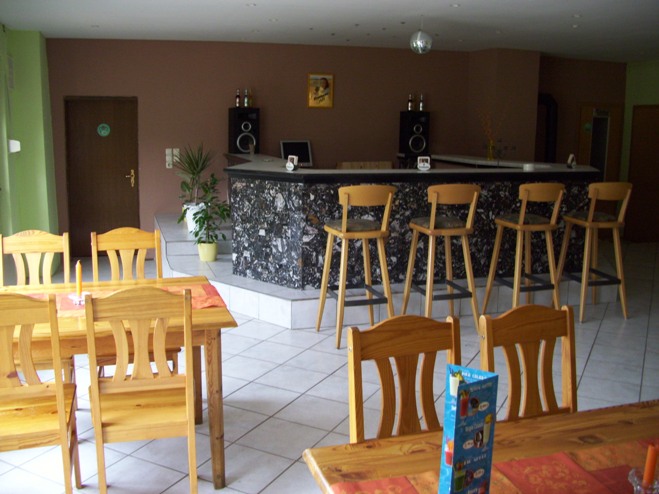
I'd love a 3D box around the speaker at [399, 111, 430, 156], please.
[{"bbox_3d":[0.983,-1.292,7.400,0.310,0.515,0.280,0,10,-6],"label":"speaker"}]

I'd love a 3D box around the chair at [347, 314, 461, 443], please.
[{"bbox_3d":[0.315,0.753,1.926,0.420,0.980,0.480,-2,11,-21],"label":"chair"}]

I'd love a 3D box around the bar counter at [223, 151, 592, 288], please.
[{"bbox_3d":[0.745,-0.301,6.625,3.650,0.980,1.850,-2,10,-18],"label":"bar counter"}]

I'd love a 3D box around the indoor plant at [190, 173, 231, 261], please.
[{"bbox_3d":[-1.227,-0.311,6.700,0.420,0.920,0.400,1,10,-5],"label":"indoor plant"}]

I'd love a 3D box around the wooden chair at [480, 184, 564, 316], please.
[{"bbox_3d":[1.668,0.046,5.488,0.475,1.150,0.480,-2,10,-16],"label":"wooden chair"}]

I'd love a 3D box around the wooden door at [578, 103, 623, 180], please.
[{"bbox_3d":[3.950,-1.062,9.444,0.720,2.000,0.070,-1,10,-13],"label":"wooden door"}]

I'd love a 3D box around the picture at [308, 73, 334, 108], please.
[{"bbox_3d":[-0.098,-1.913,7.913,0.325,0.450,0.030,0,10,-5],"label":"picture"}]

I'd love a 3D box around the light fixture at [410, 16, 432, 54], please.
[{"bbox_3d":[0.798,-1.826,5.600,0.190,0.330,0.190,2,10,0],"label":"light fixture"}]

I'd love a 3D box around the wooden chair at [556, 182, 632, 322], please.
[{"bbox_3d":[2.316,0.022,5.692,0.475,1.150,0.480,-2,10,-14],"label":"wooden chair"}]

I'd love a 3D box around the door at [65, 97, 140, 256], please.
[{"bbox_3d":[-2.758,-0.839,7.871,0.860,1.970,0.070,0,10,-3],"label":"door"}]

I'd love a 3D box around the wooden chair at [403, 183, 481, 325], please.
[{"bbox_3d":[0.903,0.084,5.190,0.475,1.150,0.480,-2,10,-16],"label":"wooden chair"}]

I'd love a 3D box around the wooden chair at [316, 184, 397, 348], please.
[{"bbox_3d":[0.214,0.123,4.888,0.475,1.150,0.480,-2,10,-19],"label":"wooden chair"}]

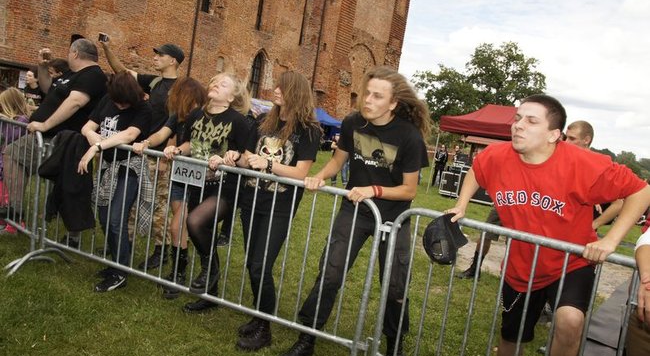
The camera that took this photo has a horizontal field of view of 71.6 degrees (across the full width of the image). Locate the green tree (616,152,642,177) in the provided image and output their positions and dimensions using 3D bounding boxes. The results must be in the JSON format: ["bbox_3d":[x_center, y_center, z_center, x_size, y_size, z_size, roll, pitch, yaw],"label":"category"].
[{"bbox_3d":[56.500,-1.289,85.000,5.000,7.900,5.000,10,5,17],"label":"green tree"}]

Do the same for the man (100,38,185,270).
[{"bbox_3d":[-1.400,-0.168,3.680,0.720,1.820,0.580,4,6,-42],"label":"man"}]

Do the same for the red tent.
[{"bbox_3d":[6.200,-0.640,14.700,4.000,3.200,3.000,13,7,43],"label":"red tent"}]

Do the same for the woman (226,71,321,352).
[{"bbox_3d":[-0.310,0.175,2.720,0.560,1.630,0.520,11,5,22],"label":"woman"}]

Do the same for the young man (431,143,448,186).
[{"bbox_3d":[5.000,-0.515,19.600,0.550,1.780,0.400,10,5,17],"label":"young man"}]

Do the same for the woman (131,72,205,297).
[{"bbox_3d":[-1.110,0.050,3.300,0.500,1.540,0.580,11,5,29],"label":"woman"}]

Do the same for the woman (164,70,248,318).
[{"bbox_3d":[-0.760,0.094,3.050,0.540,1.600,0.580,11,5,24],"label":"woman"}]

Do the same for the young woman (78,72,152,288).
[{"bbox_3d":[-1.500,-0.002,3.280,0.560,1.530,0.600,10,5,14],"label":"young woman"}]

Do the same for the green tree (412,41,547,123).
[{"bbox_3d":[12.800,-6.064,38.000,11.500,12.000,10.500,10,5,17],"label":"green tree"}]

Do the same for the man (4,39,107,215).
[{"bbox_3d":[-2.360,-0.333,4.020,0.920,1.800,0.680,5,6,-37],"label":"man"}]

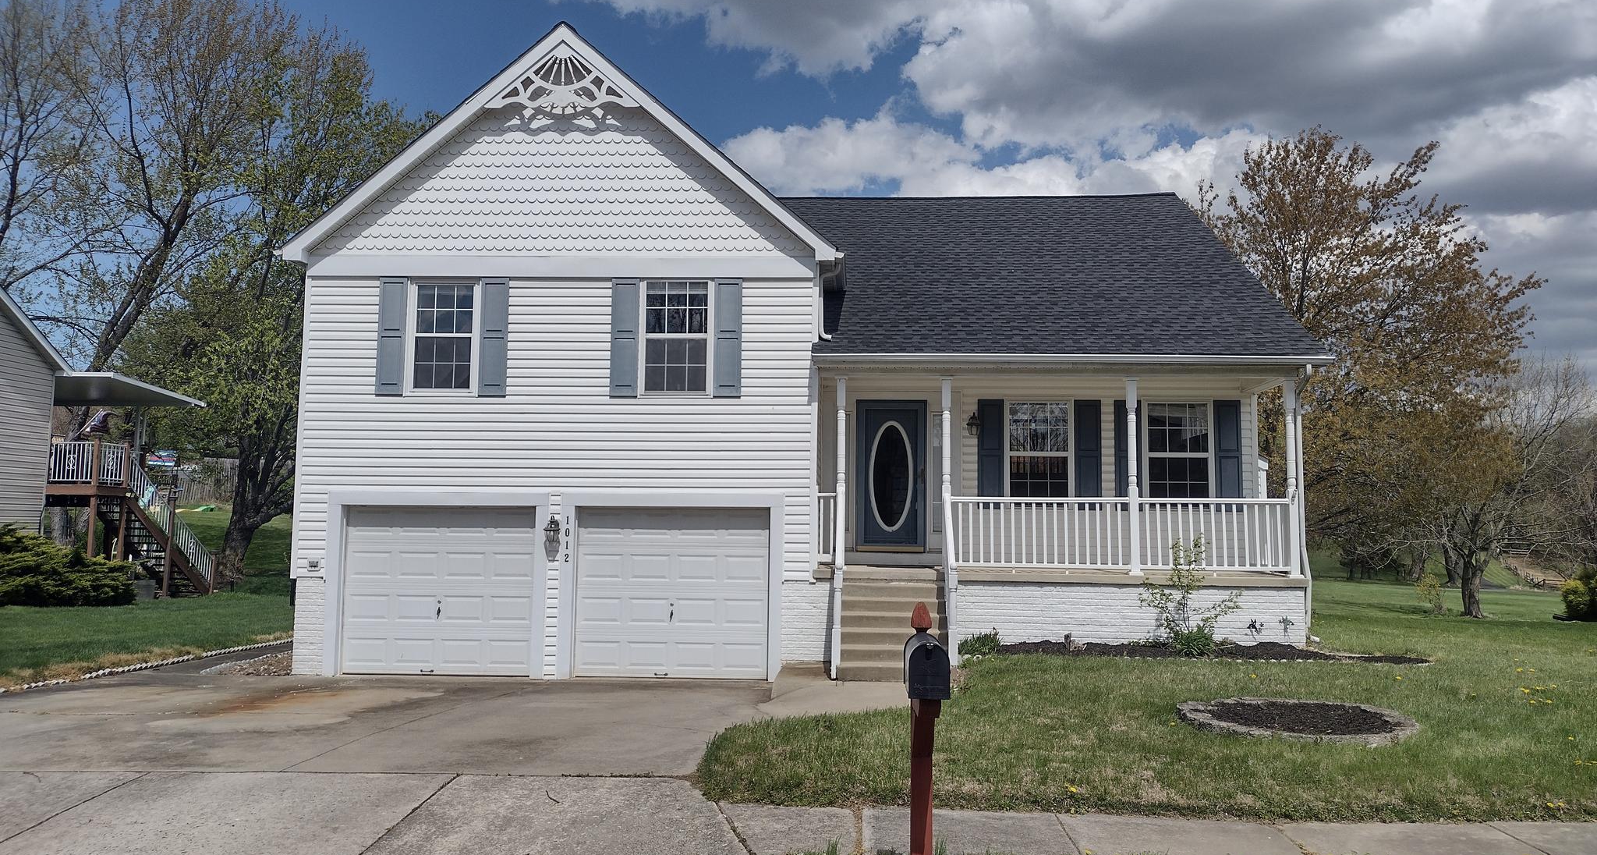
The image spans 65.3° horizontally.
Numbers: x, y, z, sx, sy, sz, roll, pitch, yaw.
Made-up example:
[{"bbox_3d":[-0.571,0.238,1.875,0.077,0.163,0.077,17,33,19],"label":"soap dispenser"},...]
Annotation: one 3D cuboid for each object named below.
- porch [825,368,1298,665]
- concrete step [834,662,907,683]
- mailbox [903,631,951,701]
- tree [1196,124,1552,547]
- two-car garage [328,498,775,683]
[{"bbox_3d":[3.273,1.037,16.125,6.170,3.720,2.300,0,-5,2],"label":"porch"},{"bbox_3d":[1.043,2.745,13.934,1.280,0.175,0.300,0,-5,2],"label":"concrete step"},{"bbox_3d":[0.530,0.989,5.183,0.162,0.225,0.490,0,-5,2],"label":"mailbox"},{"bbox_3d":[13.497,-1.623,29.845,8.463,10.753,8.400,0,-5,2],"label":"tree"},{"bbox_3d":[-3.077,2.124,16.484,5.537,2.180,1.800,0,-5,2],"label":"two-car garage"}]

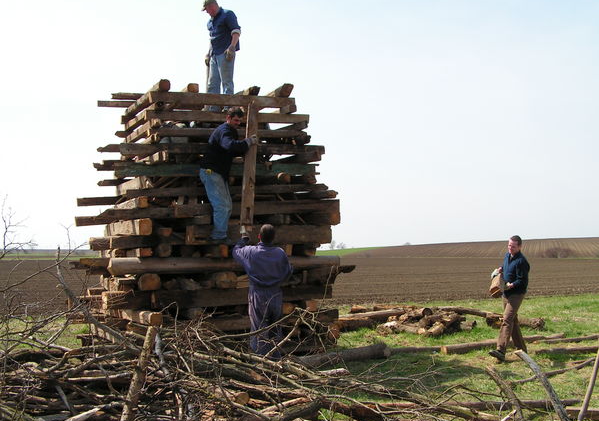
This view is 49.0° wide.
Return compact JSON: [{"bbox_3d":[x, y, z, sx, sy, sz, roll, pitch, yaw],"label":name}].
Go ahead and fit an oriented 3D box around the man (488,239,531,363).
[{"bbox_3d":[2.953,1.225,9.243,0.550,1.747,0.540,3,-5,-41],"label":"man"}]

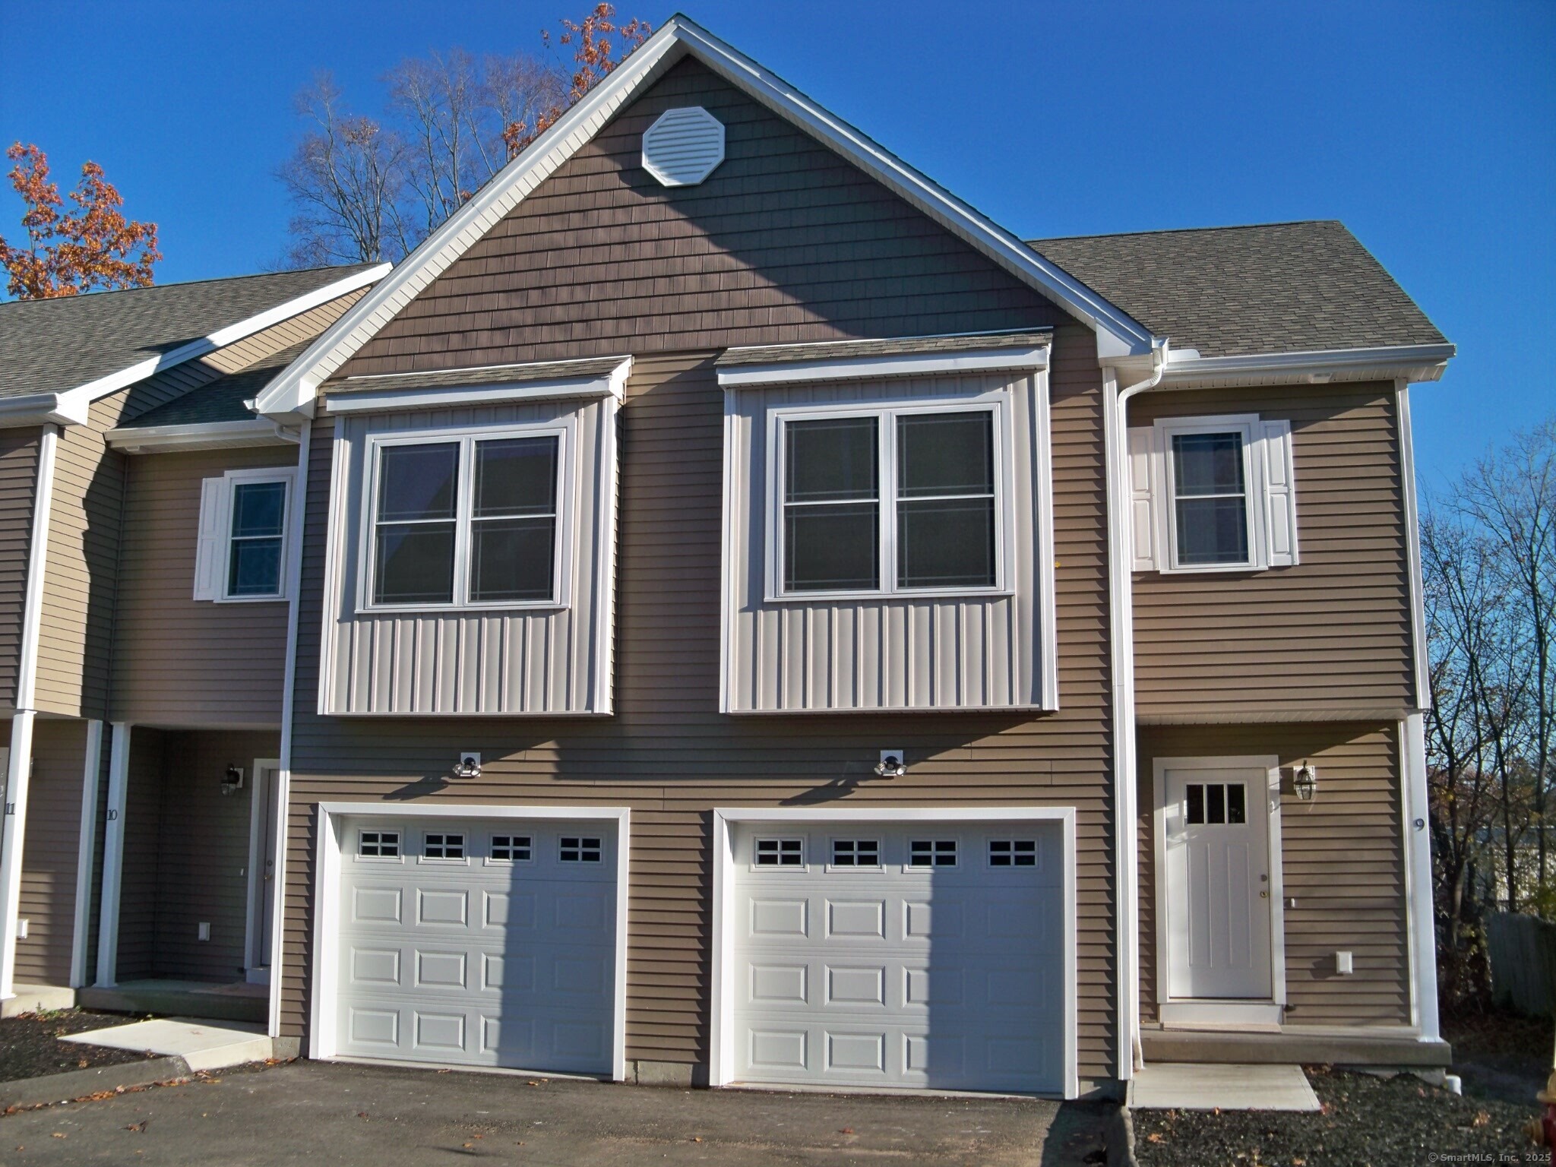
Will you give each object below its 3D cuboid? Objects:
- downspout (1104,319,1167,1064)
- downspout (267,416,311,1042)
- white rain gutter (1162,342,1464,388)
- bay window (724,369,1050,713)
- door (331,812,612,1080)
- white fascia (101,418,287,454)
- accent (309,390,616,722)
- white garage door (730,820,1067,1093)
[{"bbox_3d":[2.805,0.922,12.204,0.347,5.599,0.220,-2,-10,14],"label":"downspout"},{"bbox_3d":[-4.281,1.201,13.946,0.114,5.469,0.119,-2,-10,14],"label":"downspout"},{"bbox_3d":[4.202,-1.753,12.512,2.250,0.130,0.135,-2,-9,14],"label":"white rain gutter"},{"bbox_3d":[0.875,-0.305,12.667,2.673,2.707,0.330,-2,-10,14],"label":"bay window"},{"bbox_3d":[-2.542,3.036,13.367,2.646,2.055,0.090,-2,-10,14],"label":"door"},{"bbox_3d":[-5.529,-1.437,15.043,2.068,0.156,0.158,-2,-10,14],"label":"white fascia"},{"bbox_3d":[-2.618,-0.191,13.531,2.636,2.695,0.329,-2,-10,14],"label":"accent"},{"bbox_3d":[0.932,2.933,12.500,2.679,2.061,0.090,-2,-10,14],"label":"white garage door"}]

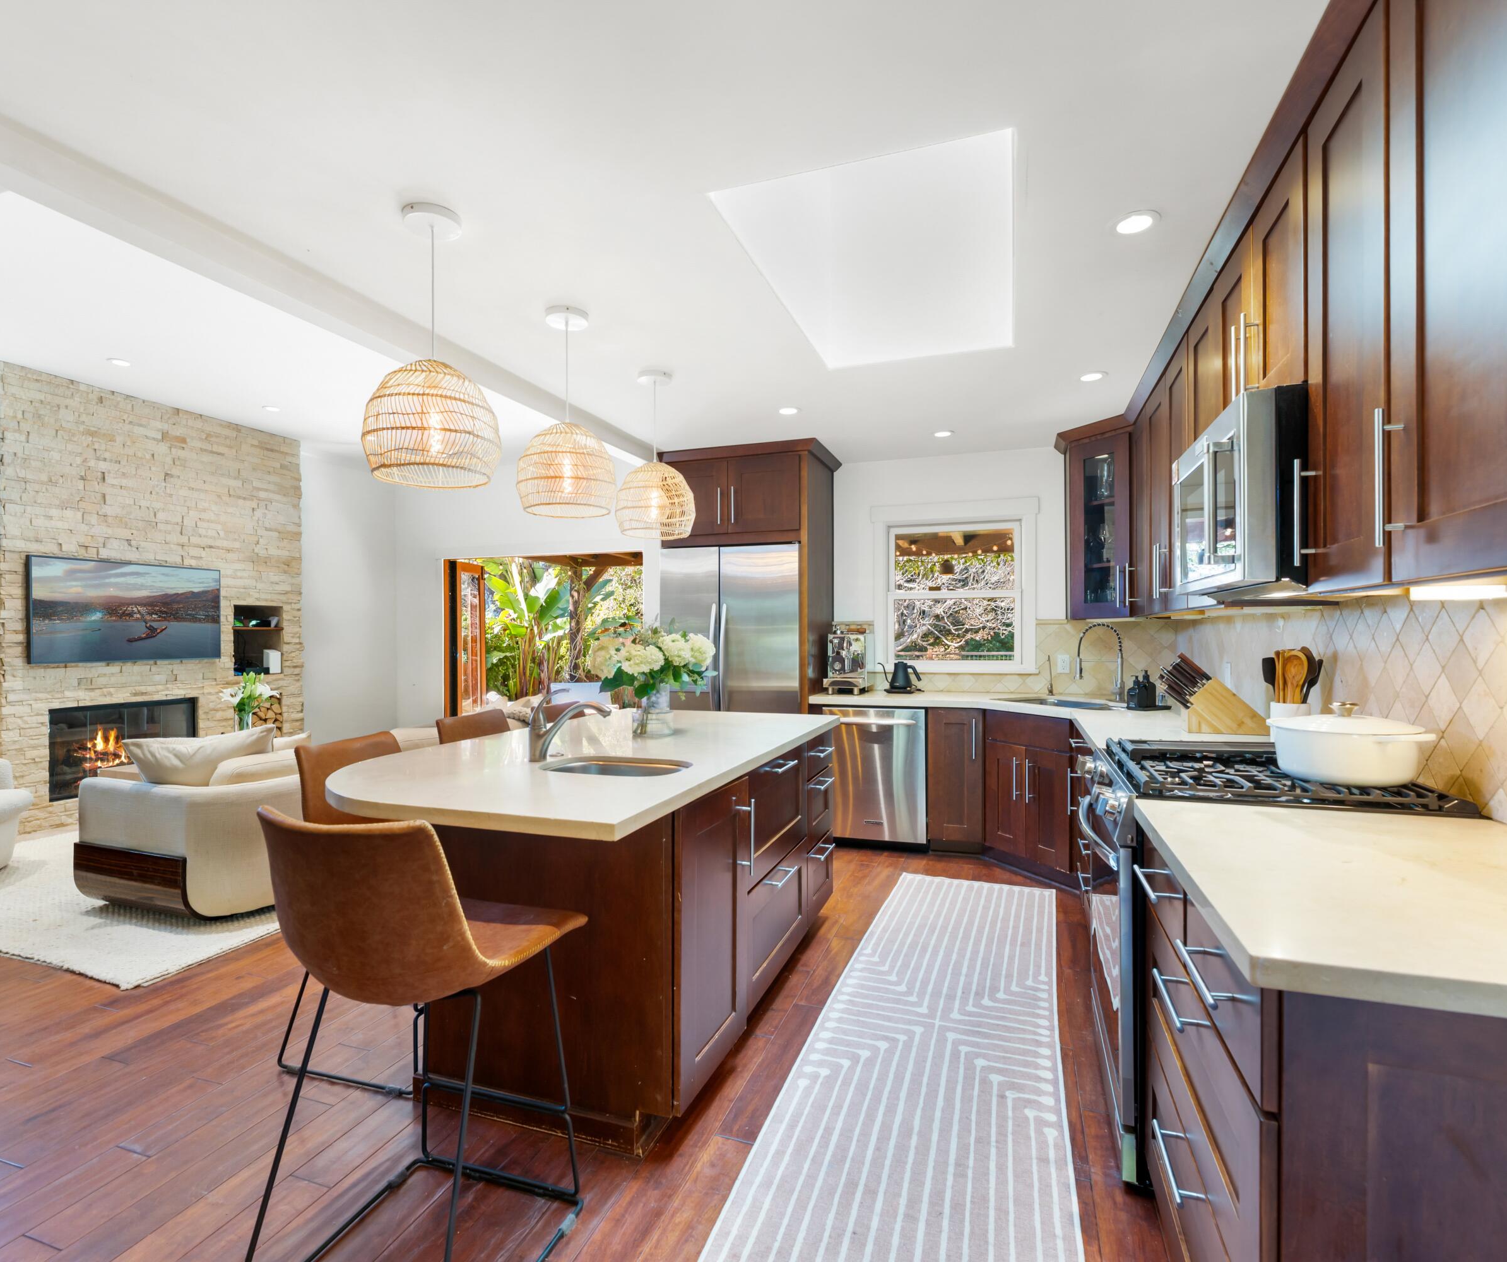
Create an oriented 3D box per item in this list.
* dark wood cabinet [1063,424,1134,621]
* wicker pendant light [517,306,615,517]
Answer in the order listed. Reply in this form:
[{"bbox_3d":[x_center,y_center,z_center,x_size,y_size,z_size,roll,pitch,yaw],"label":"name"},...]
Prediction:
[{"bbox_3d":[1.909,-0.558,4.080,0.040,0.990,0.400,0,0,-26],"label":"dark wood cabinet"},{"bbox_3d":[-0.677,-0.794,2.679,0.355,0.725,0.355,0,0,0],"label":"wicker pendant light"}]

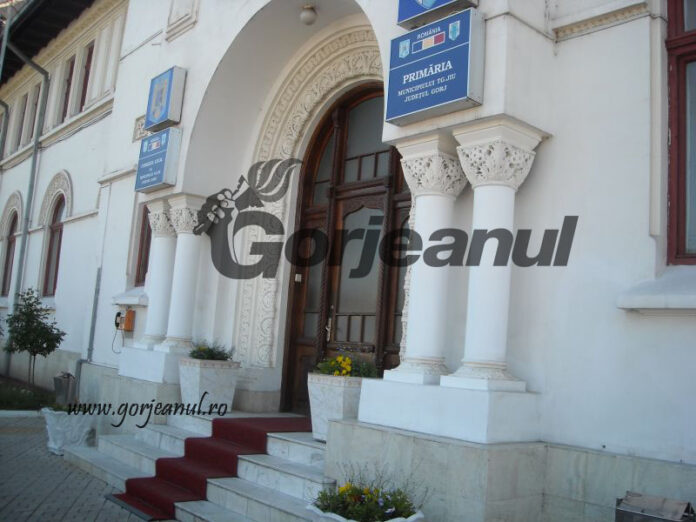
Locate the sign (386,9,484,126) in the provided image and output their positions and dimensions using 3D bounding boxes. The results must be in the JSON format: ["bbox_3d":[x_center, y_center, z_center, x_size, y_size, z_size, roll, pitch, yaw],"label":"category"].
[{"bbox_3d":[0.680,-1.490,5.531,0.175,0.686,0.847,10,-9,-39],"label":"sign"}]

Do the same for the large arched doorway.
[{"bbox_3d":[0.107,-0.104,7.662,0.150,3.703,2.282,10,-9,-39],"label":"large arched doorway"}]

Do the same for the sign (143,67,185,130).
[{"bbox_3d":[-2.443,-2.143,9.423,0.161,0.713,0.717,10,-9,-39],"label":"sign"}]

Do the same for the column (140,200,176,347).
[{"bbox_3d":[-2.497,0.225,9.504,0.443,1.940,0.463,10,-9,-39],"label":"column"}]

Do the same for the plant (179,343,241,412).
[{"bbox_3d":[-1.560,1.296,7.922,0.511,0.749,0.511,10,-9,-39],"label":"plant"}]

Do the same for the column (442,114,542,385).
[{"bbox_3d":[0.975,-0.027,4.854,0.432,1.795,0.432,10,-9,-39],"label":"column"}]

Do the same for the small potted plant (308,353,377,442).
[{"bbox_3d":[-0.022,1.349,6.840,0.541,0.796,0.541,10,-9,-39],"label":"small potted plant"}]

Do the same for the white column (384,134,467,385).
[{"bbox_3d":[0.614,-0.002,5.288,0.425,1.795,0.425,10,-9,-39],"label":"white column"}]

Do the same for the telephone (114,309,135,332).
[{"bbox_3d":[-3.555,0.956,11.200,0.184,0.333,0.310,10,-9,-39],"label":"telephone"}]

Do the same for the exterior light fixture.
[{"bbox_3d":[-0.444,-2.798,8.018,0.188,0.231,0.188,4,-7,0],"label":"exterior light fixture"}]

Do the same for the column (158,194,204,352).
[{"bbox_3d":[-1.924,0.175,8.332,0.425,1.795,0.425,10,-9,-39],"label":"column"}]

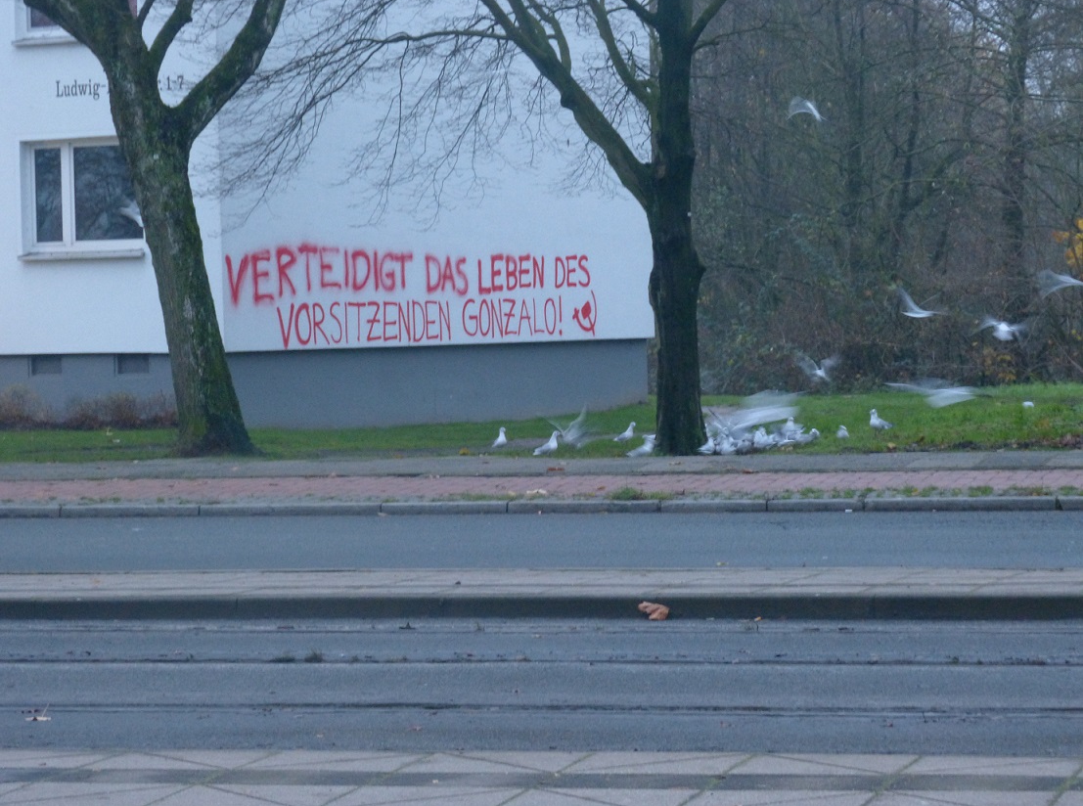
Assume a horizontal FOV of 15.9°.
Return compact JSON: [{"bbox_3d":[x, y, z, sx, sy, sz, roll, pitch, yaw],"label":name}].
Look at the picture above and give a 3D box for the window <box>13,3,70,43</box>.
[{"bbox_3d":[-5.761,-5.323,48.674,2.019,1.393,0.200,0,2,33],"label":"window"}]

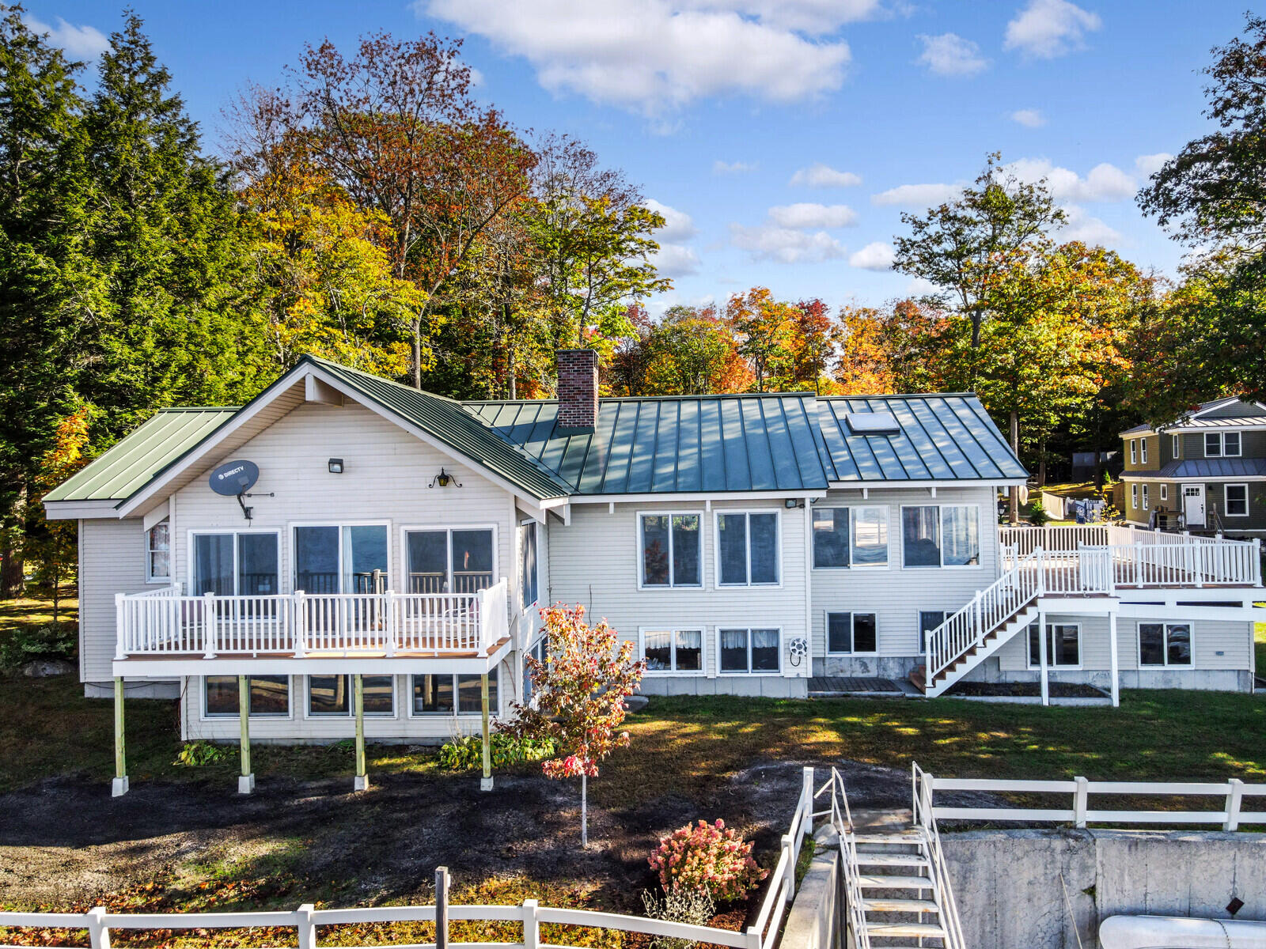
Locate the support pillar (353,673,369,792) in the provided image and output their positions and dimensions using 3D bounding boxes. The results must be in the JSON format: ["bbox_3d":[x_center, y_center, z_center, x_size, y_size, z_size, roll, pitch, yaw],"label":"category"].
[{"bbox_3d":[-4.209,3.990,13.592,0.190,1.774,0.190,-1,-1,4],"label":"support pillar"}]

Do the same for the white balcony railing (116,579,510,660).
[{"bbox_3d":[-5.117,2.351,14.452,5.911,1.032,1.729,-1,-1,4],"label":"white balcony railing"}]

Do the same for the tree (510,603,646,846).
[{"bbox_3d":[-0.740,3.318,11.648,1.812,3.232,1.750,-1,-1,4],"label":"tree"}]

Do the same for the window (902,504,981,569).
[{"bbox_3d":[7.087,1.439,20.201,1.780,1.467,0.120,-1,-1,4],"label":"window"}]

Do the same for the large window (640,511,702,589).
[{"bbox_3d":[0.788,1.610,18.561,1.348,1.609,0.120,-1,-1,4],"label":"large window"}]

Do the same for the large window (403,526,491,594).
[{"bbox_3d":[-3.214,1.687,15.279,1.648,1.599,0.120,-1,-1,4],"label":"large window"}]

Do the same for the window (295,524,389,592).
[{"bbox_3d":[-5.128,1.849,15.416,1.767,2.012,0.120,-1,-1,4],"label":"window"}]

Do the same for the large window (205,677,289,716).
[{"bbox_3d":[-6.950,3.869,15.788,1.658,1.029,0.120,-1,-1,4],"label":"large window"}]

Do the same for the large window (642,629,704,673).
[{"bbox_3d":[0.839,3.706,18.428,1.349,0.953,0.120,-1,-1,4],"label":"large window"}]

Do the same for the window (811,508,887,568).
[{"bbox_3d":[5.045,1.470,20.389,1.775,1.469,0.120,-1,-1,4],"label":"window"}]

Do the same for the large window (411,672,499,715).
[{"bbox_3d":[-3.140,3.775,15.512,1.636,1.029,0.120,-1,-1,4],"label":"large window"}]

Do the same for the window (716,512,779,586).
[{"bbox_3d":[2.424,1.569,18.442,1.372,1.619,0.120,-1,-1,4],"label":"window"}]

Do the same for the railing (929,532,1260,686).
[{"bbox_3d":[9.886,2.917,18.704,7.427,2.906,1.350,-1,-1,4],"label":"railing"}]

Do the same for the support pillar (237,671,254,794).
[{"bbox_3d":[-6.102,4.059,13.828,0.200,1.843,0.200,-1,-1,4],"label":"support pillar"}]

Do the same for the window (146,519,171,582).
[{"bbox_3d":[-10.266,1.667,19.159,0.766,1.370,0.120,-1,-1,4],"label":"window"}]

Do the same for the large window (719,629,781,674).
[{"bbox_3d":[2.422,3.677,18.309,1.291,0.957,0.120,-1,-1,4],"label":"large window"}]

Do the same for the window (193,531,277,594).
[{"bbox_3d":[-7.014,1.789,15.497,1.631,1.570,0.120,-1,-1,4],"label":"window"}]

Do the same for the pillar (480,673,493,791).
[{"bbox_3d":[-2.235,3.939,13.444,0.190,1.769,0.190,-1,-1,4],"label":"pillar"}]

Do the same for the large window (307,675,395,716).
[{"bbox_3d":[-5.028,3.826,15.649,1.647,1.038,0.120,-1,-1,4],"label":"large window"}]

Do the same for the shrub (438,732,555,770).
[{"bbox_3d":[-2.272,4.563,14.759,1.880,0.470,0.850,-1,-1,4],"label":"shrub"}]

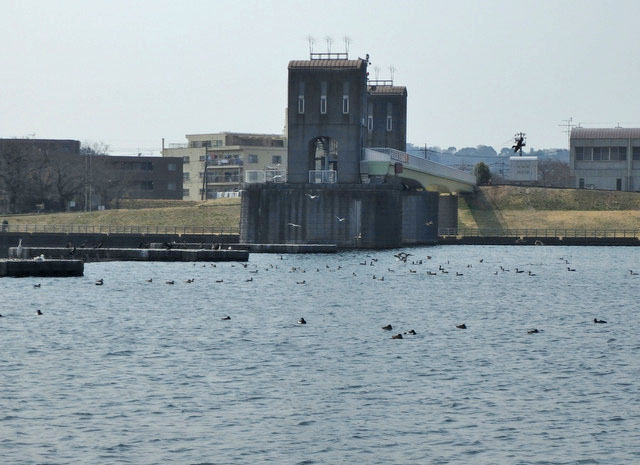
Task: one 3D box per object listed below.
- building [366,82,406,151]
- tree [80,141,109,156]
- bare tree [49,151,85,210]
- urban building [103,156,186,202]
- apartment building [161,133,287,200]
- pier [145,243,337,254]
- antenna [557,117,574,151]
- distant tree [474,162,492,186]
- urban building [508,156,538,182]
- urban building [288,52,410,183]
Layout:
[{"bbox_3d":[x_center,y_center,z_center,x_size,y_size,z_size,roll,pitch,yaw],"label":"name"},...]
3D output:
[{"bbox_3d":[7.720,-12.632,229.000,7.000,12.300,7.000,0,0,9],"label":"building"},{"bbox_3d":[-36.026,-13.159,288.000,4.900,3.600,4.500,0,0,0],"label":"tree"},{"bbox_3d":[-36.725,-7.533,260.000,5.300,8.700,5.000,0,0,0],"label":"bare tree"},{"bbox_3d":[-27.351,-8.121,275.000,12.800,6.600,7.500,0,0,-25],"label":"urban building"},{"bbox_3d":[-15.601,-10.912,306.000,11.500,12.000,20.000,0,0,-44],"label":"apartment building"},{"bbox_3d":[-6.521,1.397,151.000,16.200,0.750,2.000,0,0,-21],"label":"pier"},{"bbox_3d":[37.283,-14.853,272.000,2.600,5.000,1.300,0,0,0],"label":"antenna"},{"bbox_3d":[22.958,-8.144,252.000,2.500,3.400,2.500,0,0,0],"label":"distant tree"},{"bbox_3d":[29.298,-9.057,258.000,3.900,3.700,2.600,0,0,0],"label":"urban building"},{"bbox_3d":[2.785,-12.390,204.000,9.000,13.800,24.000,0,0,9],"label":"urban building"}]

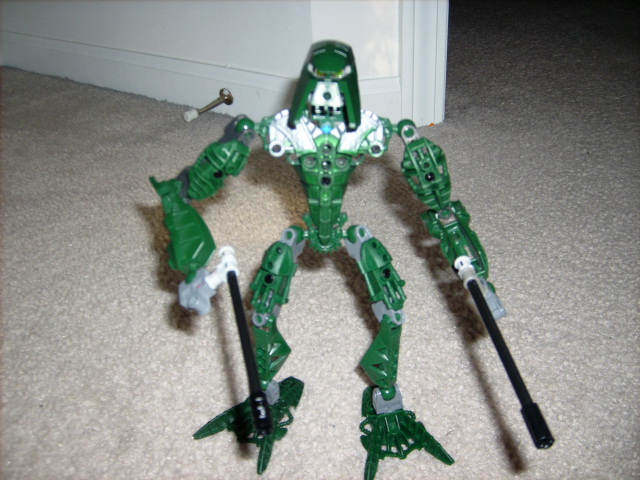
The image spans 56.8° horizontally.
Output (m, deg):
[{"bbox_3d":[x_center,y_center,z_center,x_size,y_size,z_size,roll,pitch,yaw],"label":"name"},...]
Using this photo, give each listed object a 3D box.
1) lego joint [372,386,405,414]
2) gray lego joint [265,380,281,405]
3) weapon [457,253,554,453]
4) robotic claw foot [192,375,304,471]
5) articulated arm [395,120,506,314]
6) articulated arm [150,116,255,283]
[{"bbox_3d":[0.043,0.101,0.374,0.017,0.017,0.014,-6,27,-10],"label":"lego joint"},{"bbox_3d":[-0.035,0.097,0.380,0.017,0.017,0.014,14,30,26],"label":"gray lego joint"},{"bbox_3d":[0.081,0.045,0.270,0.009,0.009,0.107,-4,39,-6],"label":"weapon"},{"bbox_3d":[-0.040,0.107,0.372,0.050,0.025,0.065,14,30,26],"label":"robotic claw foot"},{"bbox_3d":[0.073,-0.011,0.329,0.028,0.119,0.047,-27,-4,12],"label":"articulated arm"},{"bbox_3d":[-0.074,-0.026,0.332,0.058,0.100,0.036,20,3,5],"label":"articulated arm"}]

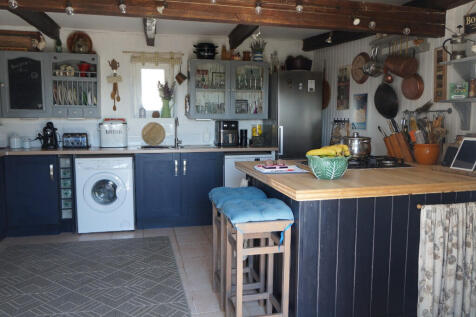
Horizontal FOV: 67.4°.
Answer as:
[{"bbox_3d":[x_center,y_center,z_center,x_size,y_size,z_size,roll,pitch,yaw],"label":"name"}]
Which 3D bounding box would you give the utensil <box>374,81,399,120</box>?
[{"bbox_3d":[1.363,-0.532,3.306,0.060,0.322,0.270,-1,7,-13],"label":"utensil"}]

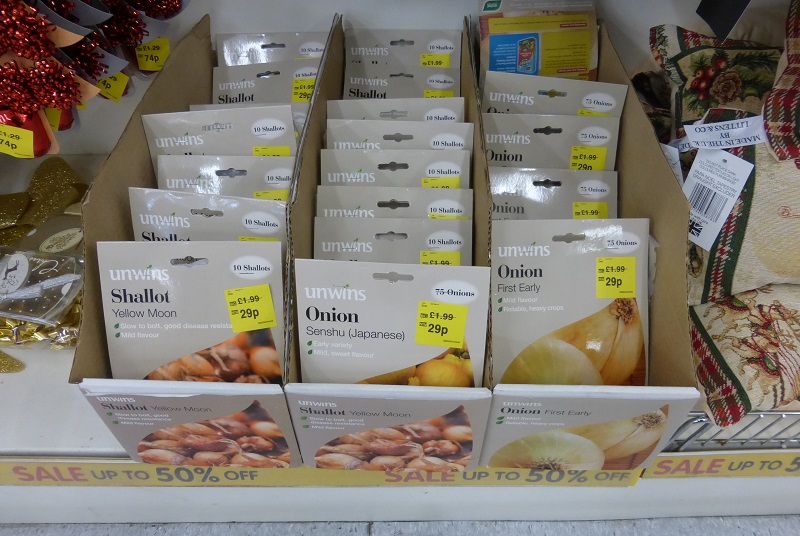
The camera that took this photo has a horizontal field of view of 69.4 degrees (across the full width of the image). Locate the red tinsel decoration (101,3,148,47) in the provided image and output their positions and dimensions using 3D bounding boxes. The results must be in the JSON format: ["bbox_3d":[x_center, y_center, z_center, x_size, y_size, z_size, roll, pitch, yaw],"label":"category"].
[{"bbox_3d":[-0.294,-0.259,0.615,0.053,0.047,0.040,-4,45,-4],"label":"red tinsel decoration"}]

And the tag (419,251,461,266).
[{"bbox_3d":[0.038,0.003,0.554,0.038,0.038,0.001,1,5,2],"label":"tag"}]

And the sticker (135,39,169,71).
[{"bbox_3d":[-0.289,-0.249,0.674,0.038,0.038,0.002,-2,45,-10],"label":"sticker"}]

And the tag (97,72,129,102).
[{"bbox_3d":[-0.338,-0.216,0.667,0.038,0.038,0.002,26,34,-24],"label":"tag"}]

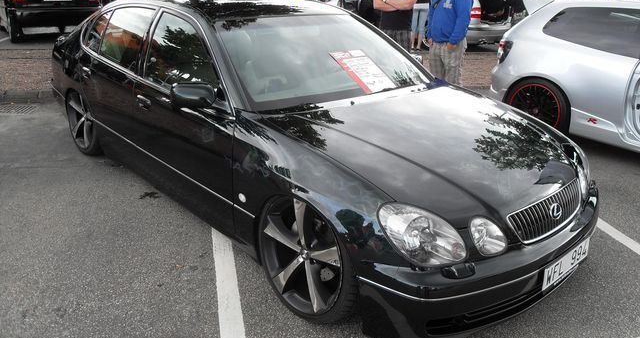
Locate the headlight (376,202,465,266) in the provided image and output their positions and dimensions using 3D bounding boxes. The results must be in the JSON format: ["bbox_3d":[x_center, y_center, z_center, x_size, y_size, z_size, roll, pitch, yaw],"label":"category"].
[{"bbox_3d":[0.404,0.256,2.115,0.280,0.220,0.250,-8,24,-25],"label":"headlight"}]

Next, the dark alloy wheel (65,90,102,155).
[{"bbox_3d":[-1.907,-0.459,4.392,0.240,0.665,0.665,-16,28,-40],"label":"dark alloy wheel"}]

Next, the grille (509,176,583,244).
[{"bbox_3d":[1.075,0.196,2.365,0.640,0.155,0.130,-16,28,-40],"label":"grille"}]

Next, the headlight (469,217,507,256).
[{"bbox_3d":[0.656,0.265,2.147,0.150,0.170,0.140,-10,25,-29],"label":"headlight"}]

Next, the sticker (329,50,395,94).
[{"bbox_3d":[0.296,-0.630,3.335,0.300,0.015,0.415,-17,58,-39],"label":"sticker"}]

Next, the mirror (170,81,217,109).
[{"bbox_3d":[-0.659,-0.382,2.697,0.210,0.120,0.120,-16,28,-40],"label":"mirror"}]

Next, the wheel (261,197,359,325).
[{"bbox_3d":[-0.021,0.379,2.499,0.235,0.665,0.665,-16,28,-40],"label":"wheel"}]

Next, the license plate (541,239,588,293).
[{"bbox_3d":[1.153,0.436,2.407,0.480,0.110,0.020,-17,24,-39],"label":"license plate"}]

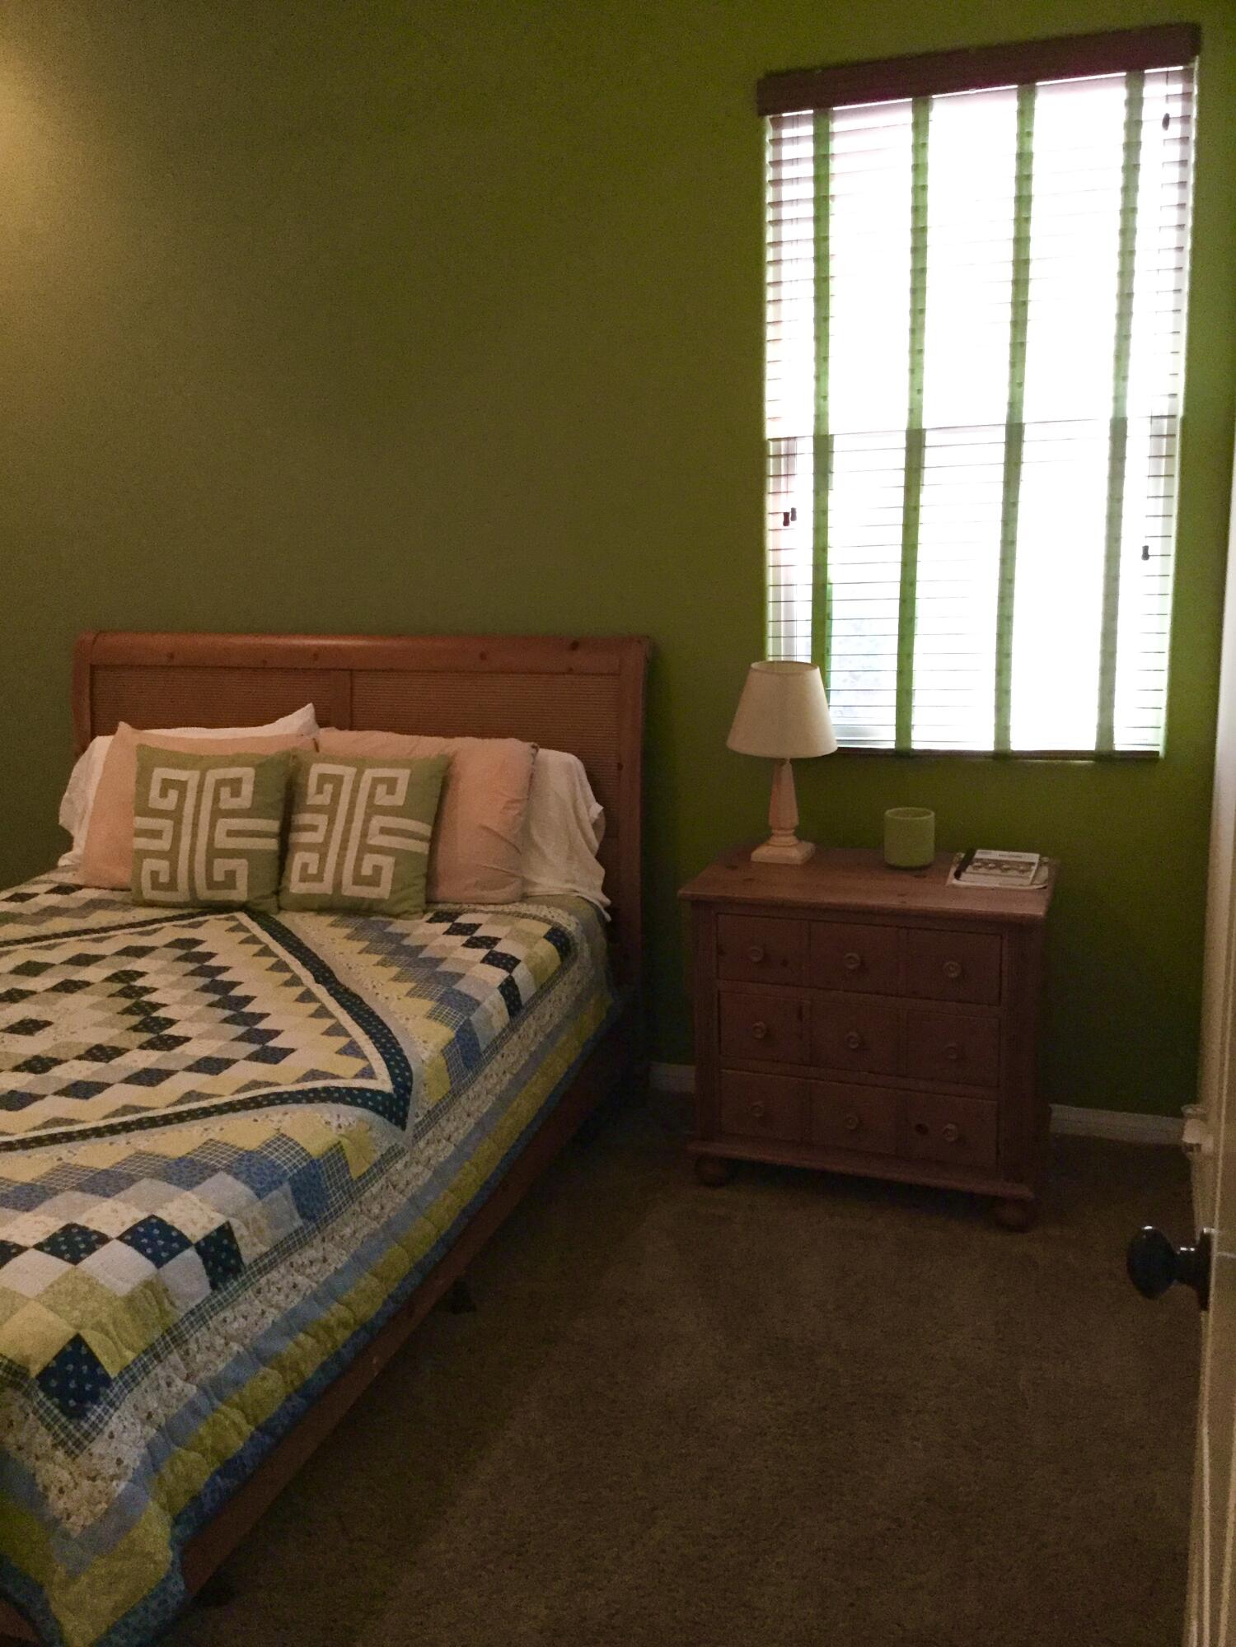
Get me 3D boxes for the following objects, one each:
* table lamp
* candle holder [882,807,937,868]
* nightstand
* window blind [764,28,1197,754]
[{"bbox_3d":[0.382,-0.139,3.427,0.260,0.441,0.260,3,12,20],"label":"table lamp"},{"bbox_3d":[0.662,0.034,3.354,0.113,0.117,0.113,3,12,20],"label":"candle holder"},{"bbox_3d":[0.566,0.458,3.294,0.758,0.686,0.445,3,12,20],"label":"nightstand"},{"bbox_3d":[0.774,-0.901,3.309,0.913,1.500,0.090,3,12,21],"label":"window blind"}]

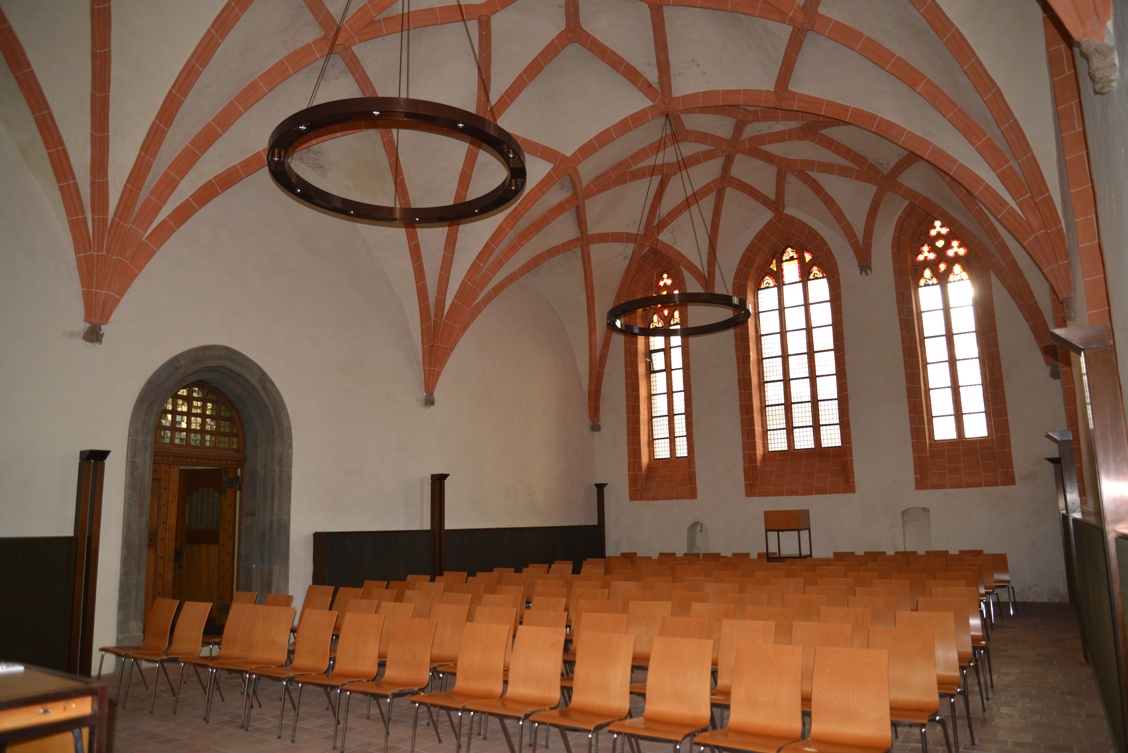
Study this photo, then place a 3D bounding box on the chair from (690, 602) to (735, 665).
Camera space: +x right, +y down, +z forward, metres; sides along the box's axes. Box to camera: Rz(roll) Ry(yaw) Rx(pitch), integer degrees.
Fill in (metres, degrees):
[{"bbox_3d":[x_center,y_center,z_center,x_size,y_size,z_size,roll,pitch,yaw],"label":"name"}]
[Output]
[{"bbox_3d":[1.073,2.229,5.825,0.475,0.845,0.565,-8,-13,32],"label":"chair"}]

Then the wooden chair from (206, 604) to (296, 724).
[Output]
[{"bbox_3d":[-2.572,2.362,6.210,0.465,0.845,0.565,-6,-12,26],"label":"wooden chair"}]

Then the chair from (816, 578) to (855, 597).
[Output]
[{"bbox_3d":[2.805,2.563,7.823,0.475,0.845,0.565,-7,-12,30],"label":"chair"}]

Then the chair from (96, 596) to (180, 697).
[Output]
[{"bbox_3d":[-4.074,2.611,7.207,0.490,0.855,0.550,-8,-13,33],"label":"chair"}]

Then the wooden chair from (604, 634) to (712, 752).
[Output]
[{"bbox_3d":[0.569,1.934,4.177,0.475,0.845,0.565,-8,-13,32],"label":"wooden chair"}]

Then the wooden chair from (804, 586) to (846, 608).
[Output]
[{"bbox_3d":[2.502,2.502,7.298,0.490,0.855,0.550,-8,-13,33],"label":"wooden chair"}]

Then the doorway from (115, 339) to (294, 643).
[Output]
[{"bbox_3d":[-4.566,1.528,9.630,0.500,3.860,2.270,-8,-12,31],"label":"doorway"}]

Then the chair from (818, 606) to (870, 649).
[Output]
[{"bbox_3d":[1.998,2.126,5.379,0.475,0.845,0.565,-8,-12,30],"label":"chair"}]

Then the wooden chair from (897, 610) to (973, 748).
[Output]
[{"bbox_3d":[2.403,2.030,4.998,0.465,0.845,0.565,-8,-13,31],"label":"wooden chair"}]

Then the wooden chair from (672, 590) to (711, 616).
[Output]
[{"bbox_3d":[1.052,2.395,6.711,0.475,0.845,0.565,-8,-12,31],"label":"wooden chair"}]

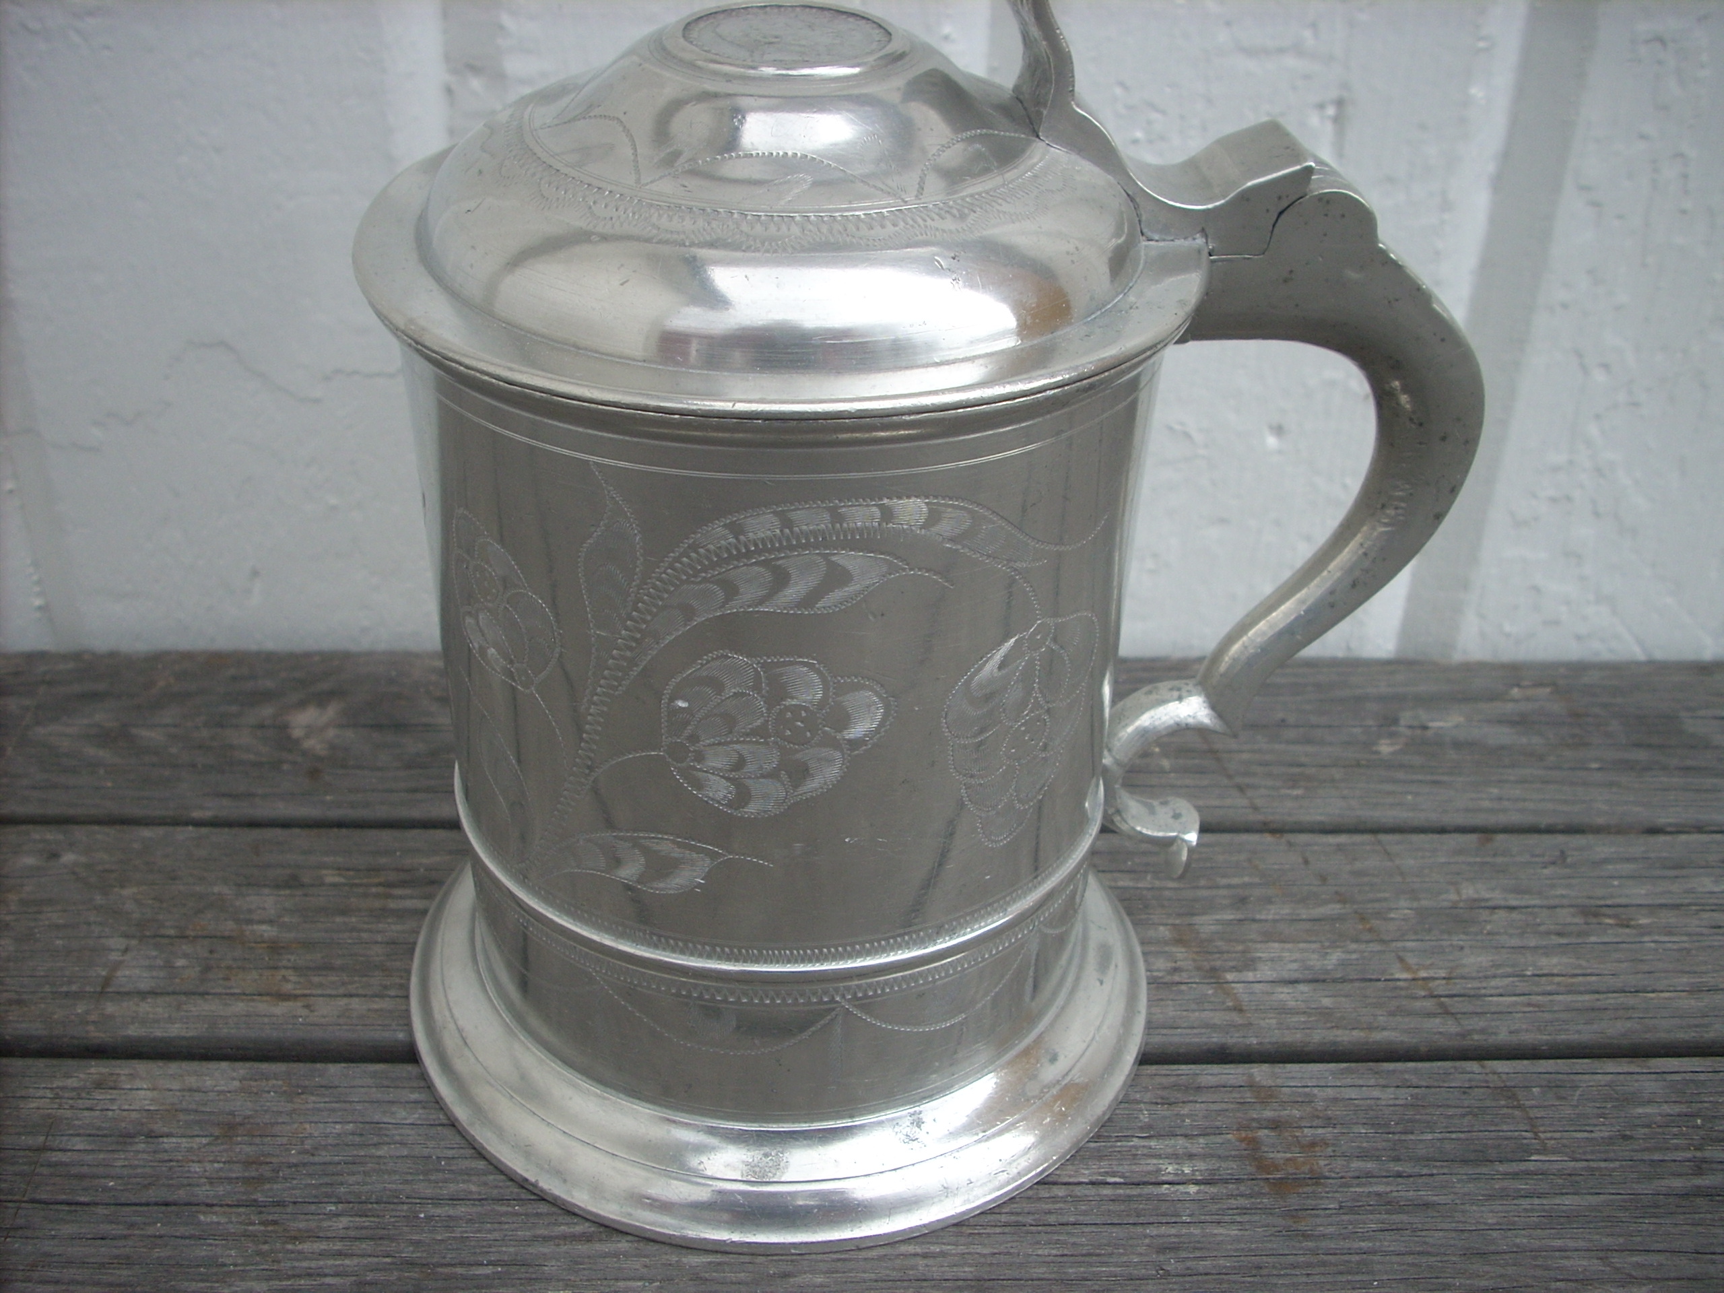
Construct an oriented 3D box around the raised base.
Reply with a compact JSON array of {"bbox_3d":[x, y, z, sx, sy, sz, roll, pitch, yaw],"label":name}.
[{"bbox_3d":[-0.015,0.056,0.365,0.145,0.016,0.145,1,32,0],"label":"raised base"}]

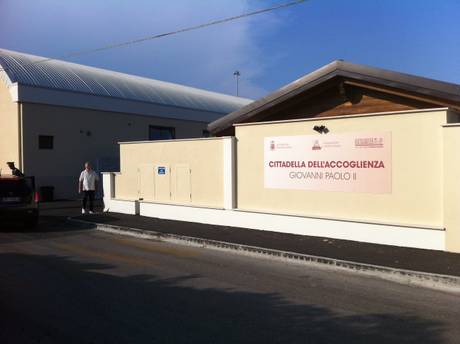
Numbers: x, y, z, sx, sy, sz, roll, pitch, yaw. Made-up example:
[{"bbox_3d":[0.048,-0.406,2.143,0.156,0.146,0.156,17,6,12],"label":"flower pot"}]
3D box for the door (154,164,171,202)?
[{"bbox_3d":[-2.068,0.343,14.365,0.780,1.150,0.070,1,1,43],"label":"door"}]

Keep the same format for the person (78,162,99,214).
[{"bbox_3d":[-4.721,0.550,15.500,0.640,1.730,0.380,0,1,-18],"label":"person"}]

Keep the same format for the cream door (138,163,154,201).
[{"bbox_3d":[-2.658,0.333,14.915,0.800,1.150,0.070,1,1,43],"label":"cream door"}]

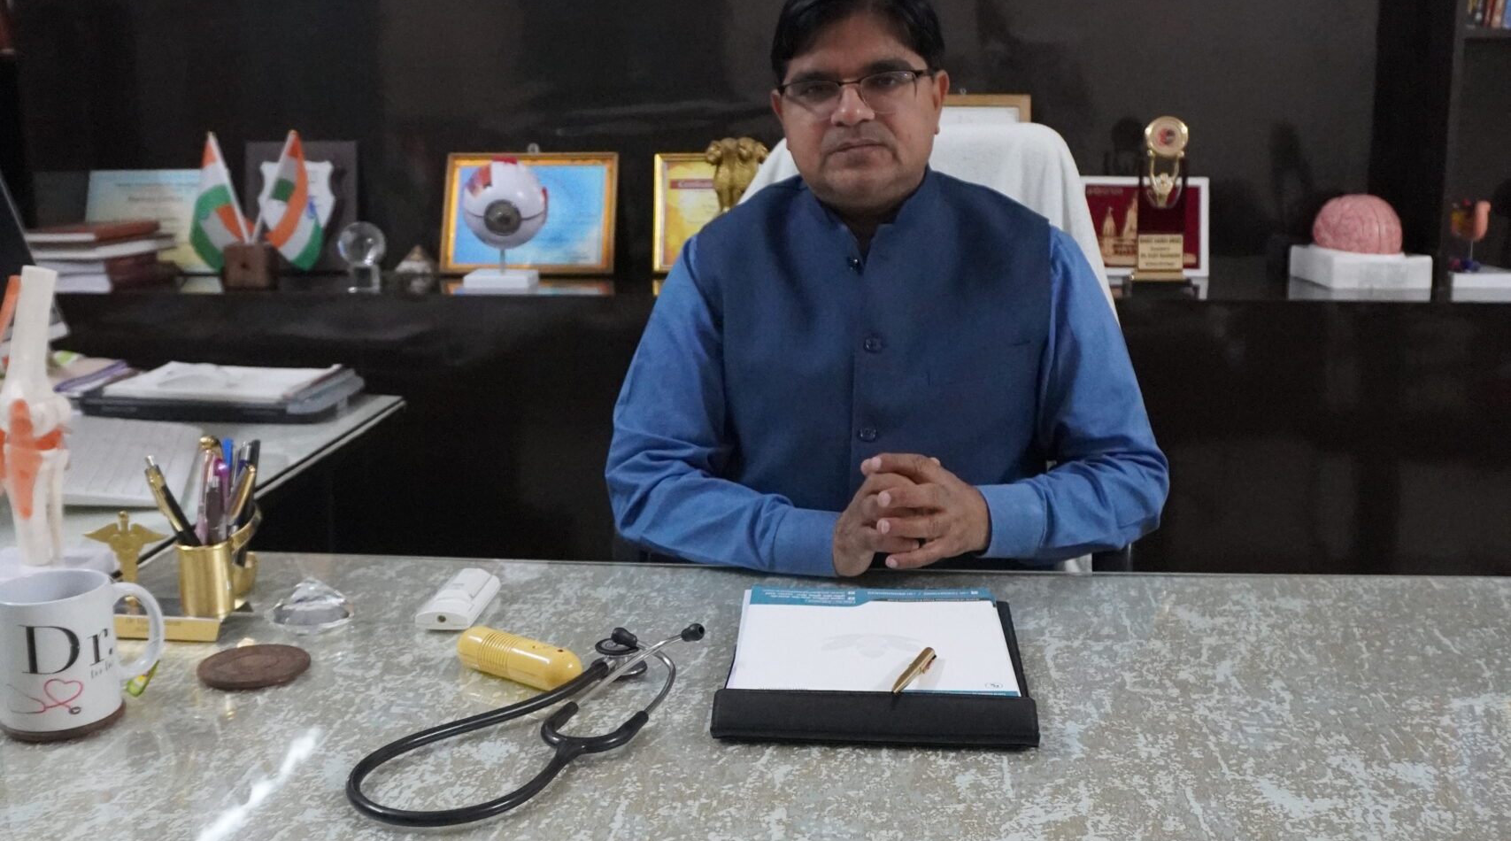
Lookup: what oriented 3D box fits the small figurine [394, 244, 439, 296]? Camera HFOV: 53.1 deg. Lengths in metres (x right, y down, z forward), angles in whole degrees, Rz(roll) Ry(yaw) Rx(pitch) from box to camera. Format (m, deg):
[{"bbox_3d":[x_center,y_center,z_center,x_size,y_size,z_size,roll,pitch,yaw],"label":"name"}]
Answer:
[{"bbox_3d":[-0.638,-0.300,2.840,0.075,0.055,0.070,0,12,5],"label":"small figurine"}]

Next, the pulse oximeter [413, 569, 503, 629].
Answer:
[{"bbox_3d":[-0.249,0.153,1.282,0.038,0.018,0.105,1,12,6],"label":"pulse oximeter"}]

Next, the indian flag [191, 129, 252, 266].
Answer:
[{"bbox_3d":[-0.933,-0.384,2.622,0.098,0.228,0.050,0,12,5],"label":"indian flag"}]

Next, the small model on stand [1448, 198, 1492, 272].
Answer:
[{"bbox_3d":[1.209,-0.313,2.555,0.065,0.122,0.055,0,12,5],"label":"small model on stand"}]

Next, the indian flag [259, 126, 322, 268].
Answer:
[{"bbox_3d":[-0.804,-0.386,2.611,0.106,0.235,0.050,0,12,5],"label":"indian flag"}]

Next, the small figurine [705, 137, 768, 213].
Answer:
[{"bbox_3d":[-0.033,-0.371,2.672,0.112,0.255,0.105,0,12,5],"label":"small figurine"}]

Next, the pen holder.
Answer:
[{"bbox_3d":[-0.444,0.121,1.243,0.056,0.068,0.058,0,12,5],"label":"pen holder"}]

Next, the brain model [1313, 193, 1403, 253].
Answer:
[{"bbox_3d":[1.053,-0.339,2.628,0.150,0.104,0.165,0,12,5],"label":"brain model"}]

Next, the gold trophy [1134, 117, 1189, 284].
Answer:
[{"bbox_3d":[0.724,-0.395,2.685,0.093,0.290,0.065,0,12,5],"label":"gold trophy"}]

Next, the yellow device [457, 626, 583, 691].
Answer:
[{"bbox_3d":[-0.176,0.178,1.123,0.118,0.032,0.033,8,14,37],"label":"yellow device"}]

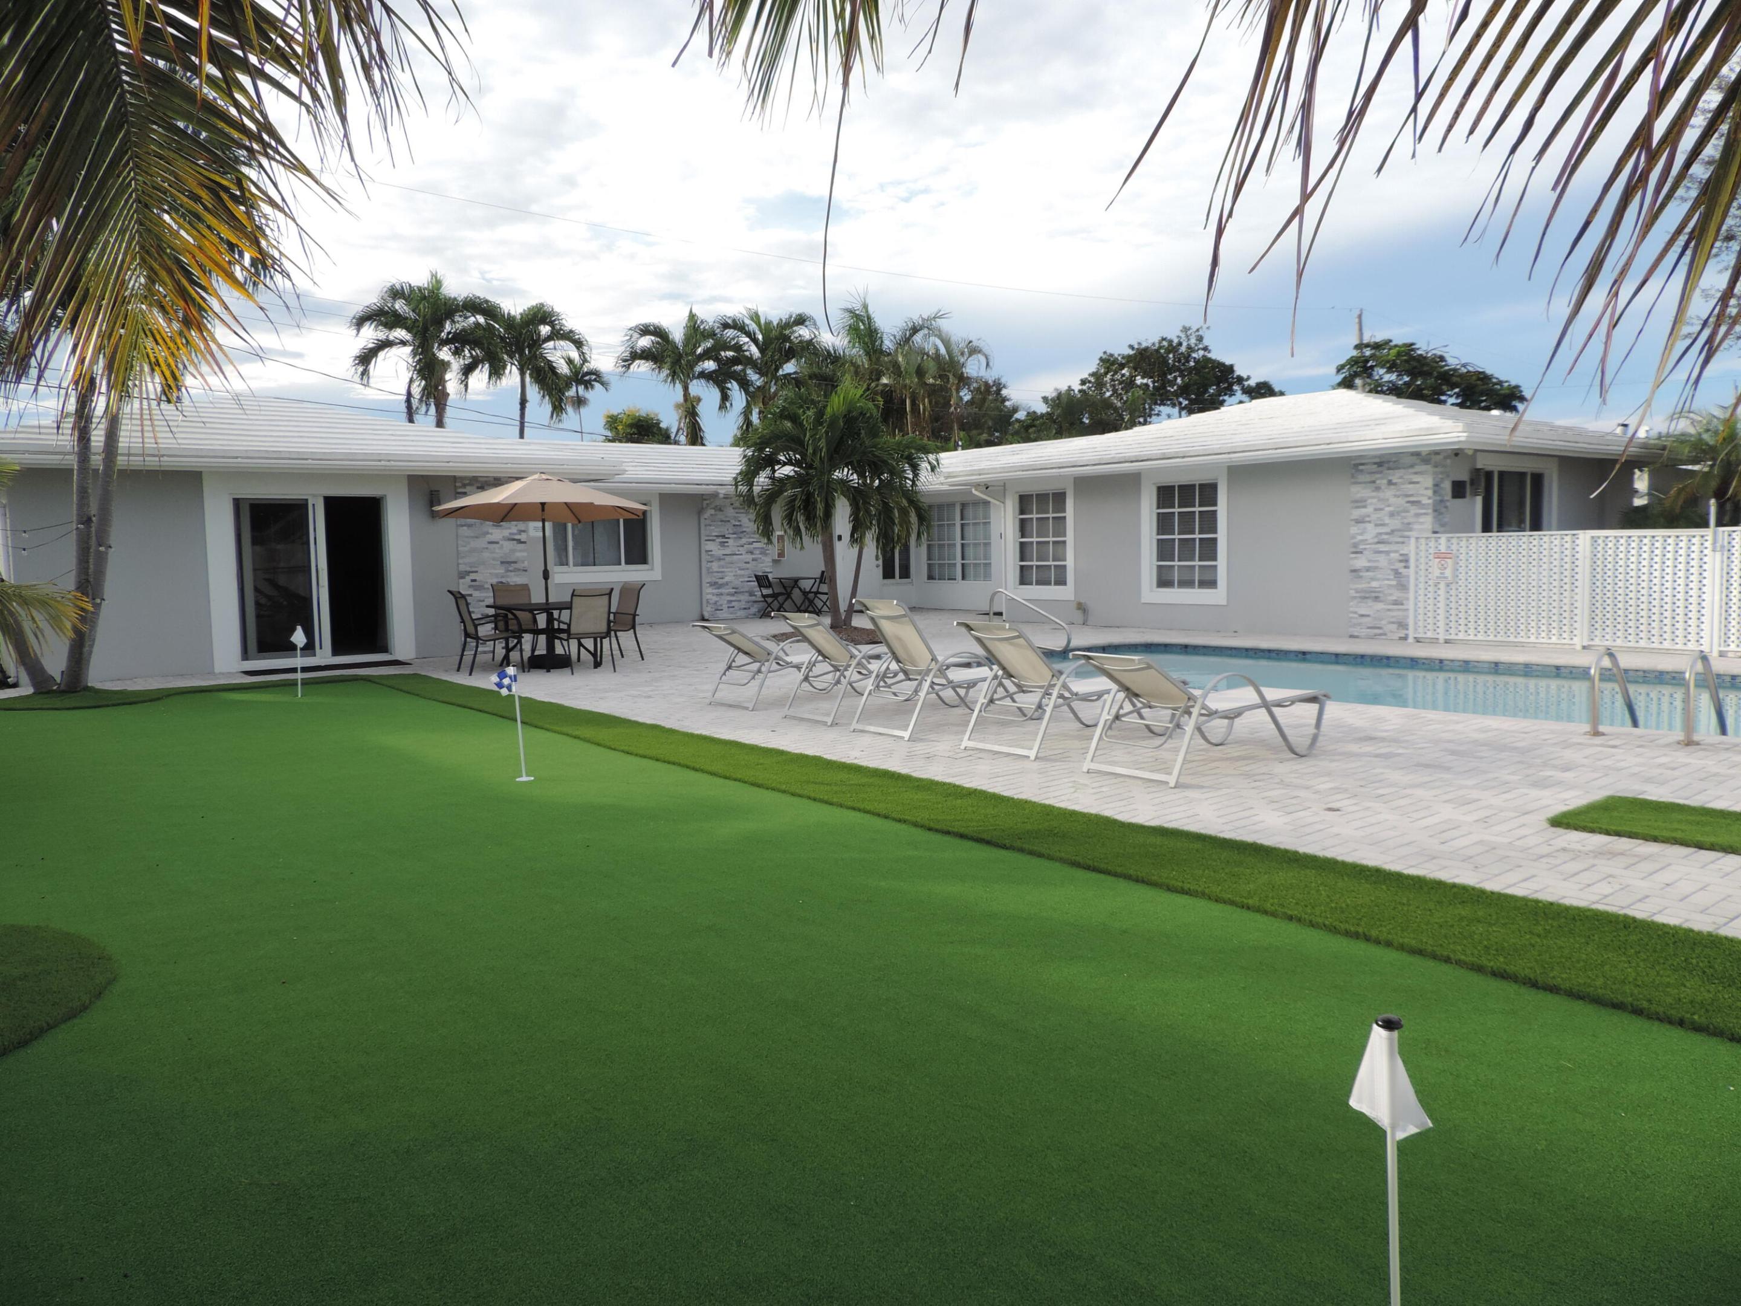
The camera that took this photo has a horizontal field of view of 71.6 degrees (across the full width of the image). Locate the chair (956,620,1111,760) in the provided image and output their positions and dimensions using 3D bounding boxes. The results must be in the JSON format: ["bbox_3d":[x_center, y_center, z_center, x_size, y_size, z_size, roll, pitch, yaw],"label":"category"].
[{"bbox_3d":[1.443,0.183,8.401,1.753,0.876,0.660,-5,6,-36],"label":"chair"}]

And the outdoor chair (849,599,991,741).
[{"bbox_3d":[0.708,0.057,9.289,1.662,1.002,0.660,-5,6,-36],"label":"outdoor chair"}]

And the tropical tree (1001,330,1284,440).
[{"bbox_3d":[9.180,-6.534,40.363,8.787,8.552,7.030,0,5,13],"label":"tropical tree"}]

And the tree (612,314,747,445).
[{"bbox_3d":[-4.802,-5.045,31.319,3.300,7.509,3.300,-1,5,0],"label":"tree"}]

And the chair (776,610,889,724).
[{"bbox_3d":[0.093,0.064,10.070,1.763,0.876,0.660,-5,6,-36],"label":"chair"}]

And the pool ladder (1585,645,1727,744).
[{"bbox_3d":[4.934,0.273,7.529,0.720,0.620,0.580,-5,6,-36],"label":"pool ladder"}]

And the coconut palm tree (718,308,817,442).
[{"bbox_3d":[-2.496,-5.102,31.320,3.100,7.535,3.100,-1,5,0],"label":"coconut palm tree"}]

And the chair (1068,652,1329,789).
[{"bbox_3d":[2.085,0.316,7.452,1.803,0.751,0.660,-5,6,-36],"label":"chair"}]

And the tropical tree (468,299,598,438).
[{"bbox_3d":[-7.835,-4.572,28.306,3.100,7.194,3.100,-1,5,0],"label":"tropical tree"}]

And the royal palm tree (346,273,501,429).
[{"bbox_3d":[-10.290,-4.867,28.334,3.400,7.869,3.400,-1,5,0],"label":"royal palm tree"}]

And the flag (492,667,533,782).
[{"bbox_3d":[-2.181,0.432,7.330,0.200,0.697,0.100,-6,6,-16],"label":"flag"}]

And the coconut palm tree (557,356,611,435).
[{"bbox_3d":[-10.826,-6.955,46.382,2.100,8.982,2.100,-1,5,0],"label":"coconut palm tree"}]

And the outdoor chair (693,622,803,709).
[{"bbox_3d":[-0.704,0.074,10.842,1.720,0.715,0.650,-5,6,-38],"label":"outdoor chair"}]

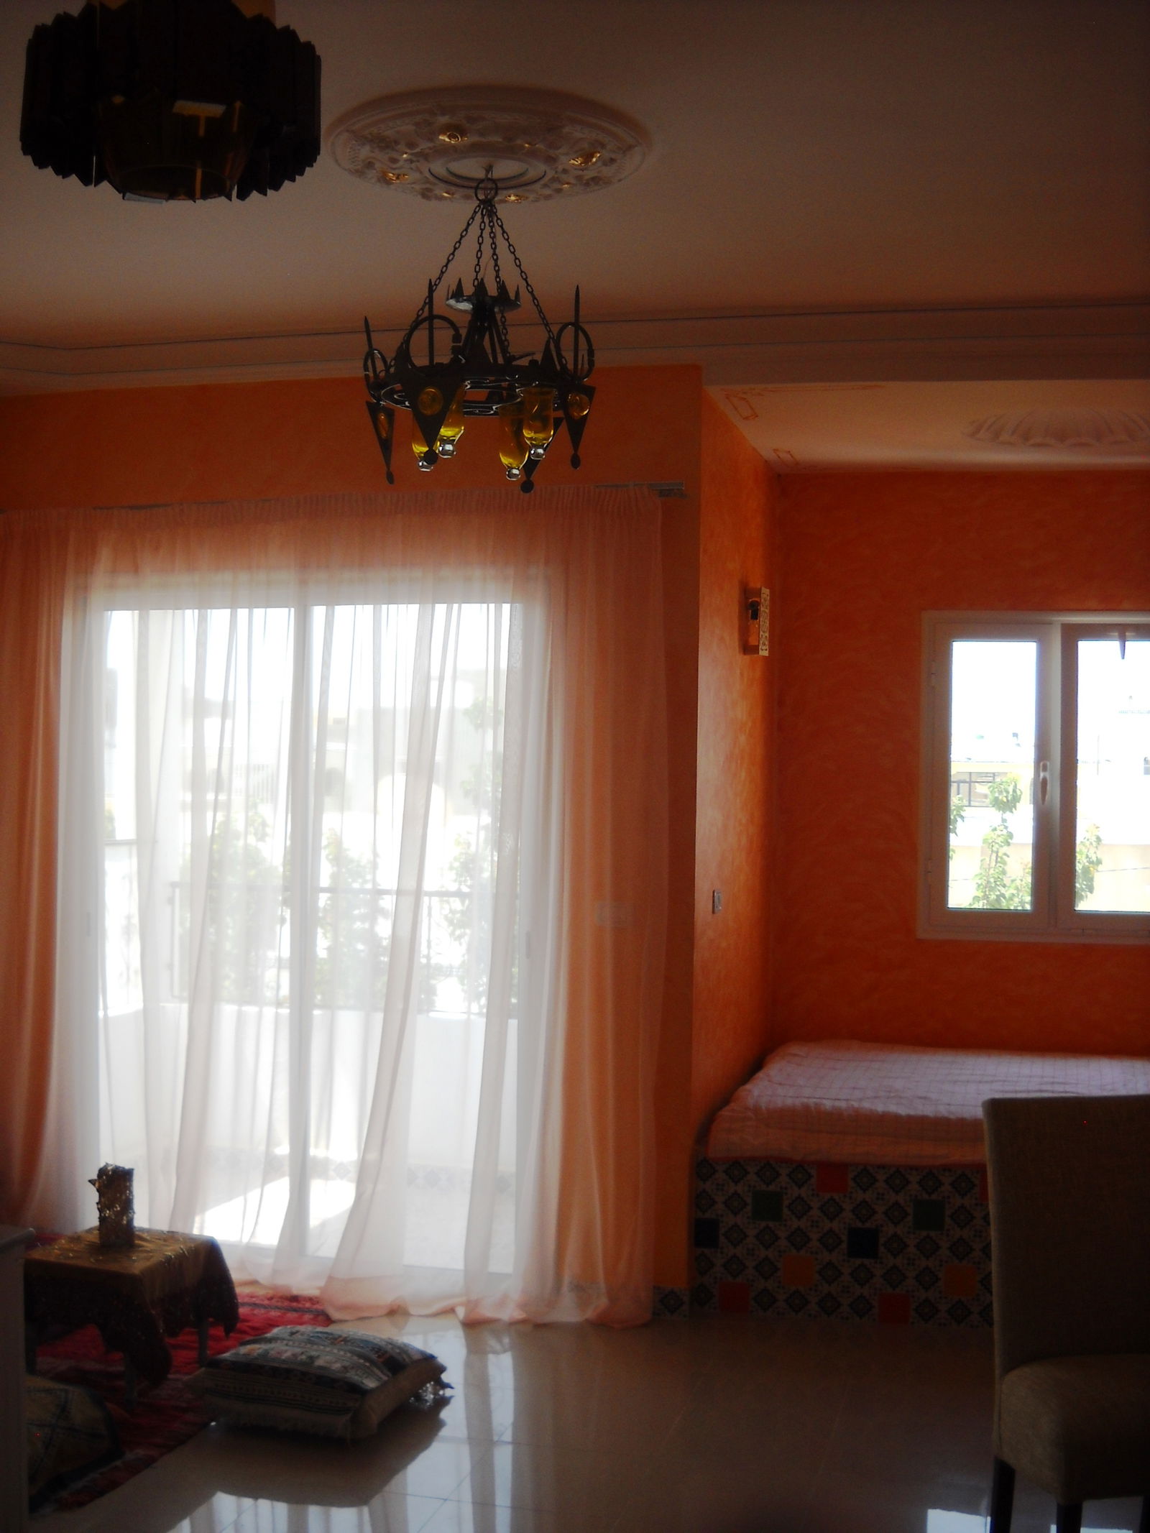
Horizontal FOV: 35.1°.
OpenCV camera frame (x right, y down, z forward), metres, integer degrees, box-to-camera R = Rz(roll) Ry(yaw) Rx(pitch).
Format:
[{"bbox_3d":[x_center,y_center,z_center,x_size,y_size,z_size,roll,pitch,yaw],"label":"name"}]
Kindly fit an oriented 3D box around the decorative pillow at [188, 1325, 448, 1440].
[{"bbox_3d":[-0.689,1.630,4.909,0.520,0.180,0.460,1,0,20],"label":"decorative pillow"}]

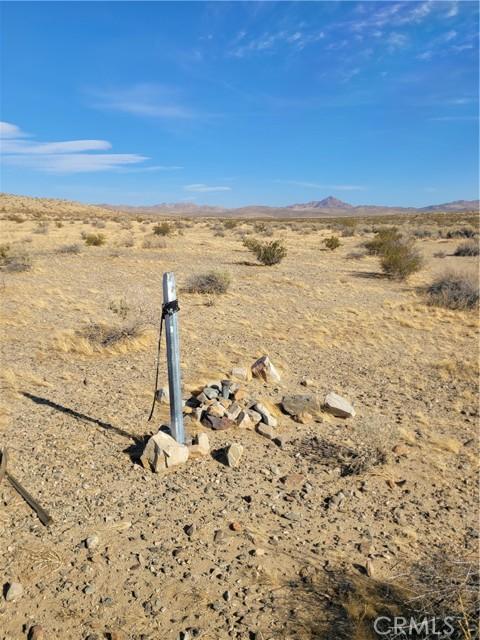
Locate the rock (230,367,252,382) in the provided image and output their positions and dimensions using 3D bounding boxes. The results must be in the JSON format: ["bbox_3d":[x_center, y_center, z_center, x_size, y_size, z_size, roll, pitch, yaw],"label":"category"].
[{"bbox_3d":[0.015,0.516,4.648,0.213,0.128,0.177,0,12,0],"label":"rock"}]

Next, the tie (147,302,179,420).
[{"bbox_3d":[-0.504,0.271,3.125,0.195,0.821,0.090,0,12,0],"label":"tie"}]

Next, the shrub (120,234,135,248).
[{"bbox_3d":[-5.552,-3.845,23.653,0.691,0.617,0.656,0,12,0],"label":"shrub"}]

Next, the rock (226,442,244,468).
[{"bbox_3d":[-0.029,0.852,3.053,0.114,0.152,0.095,0,12,0],"label":"rock"}]

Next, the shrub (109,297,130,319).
[{"bbox_3d":[-1.879,-0.206,7.492,0.343,0.325,0.316,0,12,0],"label":"shrub"}]

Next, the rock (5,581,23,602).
[{"bbox_3d":[-0.972,1.155,2.056,0.075,0.065,0.068,0,12,0],"label":"rock"}]

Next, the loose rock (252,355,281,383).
[{"bbox_3d":[0.247,0.456,4.660,0.291,0.240,0.241,0,12,0],"label":"loose rock"}]

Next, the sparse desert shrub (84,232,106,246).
[{"bbox_3d":[-7.617,-4.240,25.259,1.159,0.704,1.044,0,12,0],"label":"sparse desert shrub"}]

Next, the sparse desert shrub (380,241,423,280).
[{"bbox_3d":[4.011,-1.495,11.935,1.043,0.947,0.956,0,12,0],"label":"sparse desert shrub"}]

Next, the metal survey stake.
[{"bbox_3d":[-0.427,0.294,3.130,0.063,1.210,0.063,-9,15,-32],"label":"metal survey stake"}]

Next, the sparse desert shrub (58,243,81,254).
[{"bbox_3d":[-7.160,-3.004,20.133,0.924,0.477,0.785,0,12,0],"label":"sparse desert shrub"}]

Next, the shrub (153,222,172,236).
[{"bbox_3d":[-5.984,-6.976,37.001,1.544,1.038,1.467,0,12,0],"label":"shrub"}]

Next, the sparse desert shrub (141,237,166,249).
[{"bbox_3d":[-4.215,-3.844,23.774,1.240,0.564,0.992,0,12,0],"label":"sparse desert shrub"}]

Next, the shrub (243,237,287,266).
[{"bbox_3d":[0.778,-2.195,15.258,1.397,0.897,1.277,0,12,0],"label":"shrub"}]

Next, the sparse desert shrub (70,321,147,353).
[{"bbox_3d":[-1.665,0.169,6.032,0.959,0.295,0.719,0,12,0],"label":"sparse desert shrub"}]

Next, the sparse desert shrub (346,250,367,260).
[{"bbox_3d":[4.244,-2.353,17.472,0.728,0.342,0.619,0,12,0],"label":"sparse desert shrub"}]

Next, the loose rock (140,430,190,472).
[{"bbox_3d":[-0.501,0.839,3.173,0.326,0.206,0.261,0,12,0],"label":"loose rock"}]

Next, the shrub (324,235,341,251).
[{"bbox_3d":[4.195,-3.570,22.038,0.825,0.690,0.761,0,12,0],"label":"shrub"}]

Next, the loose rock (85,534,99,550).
[{"bbox_3d":[-0.713,1.060,2.305,0.067,0.064,0.056,0,12,0],"label":"loose rock"}]

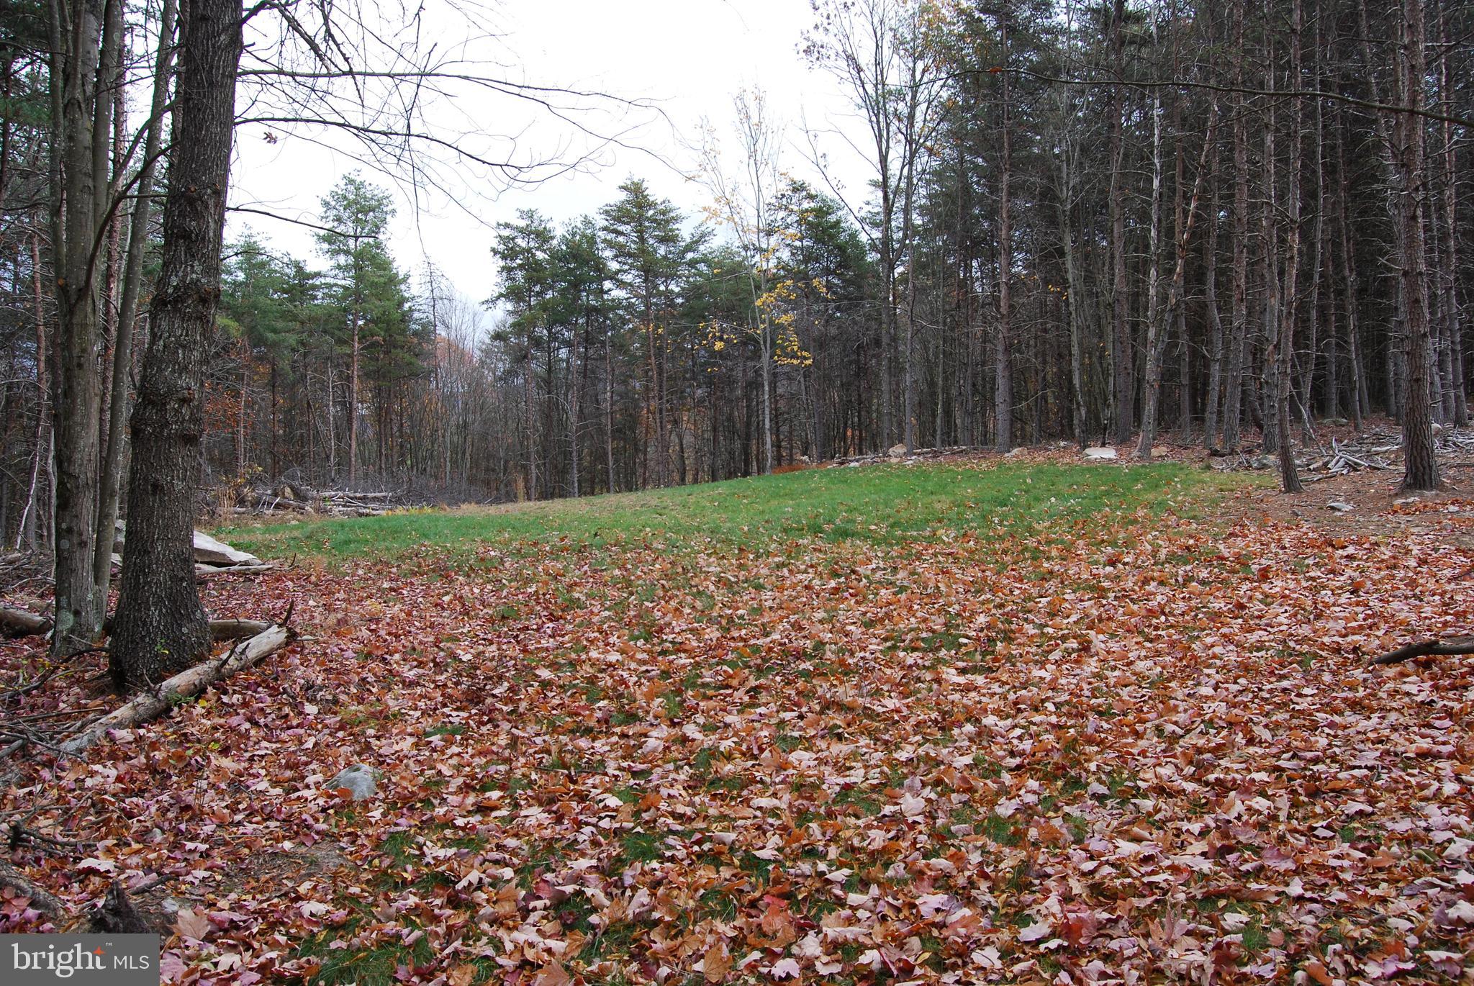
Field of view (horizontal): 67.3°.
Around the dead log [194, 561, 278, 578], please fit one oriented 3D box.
[{"bbox_3d":[-7.437,1.120,16.300,1.450,0.140,0.180,1,-2,-18],"label":"dead log"}]

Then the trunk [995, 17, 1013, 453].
[{"bbox_3d":[6.397,-6.181,26.500,0.400,10.500,0.400,0,-2,0],"label":"trunk"}]

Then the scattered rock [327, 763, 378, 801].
[{"bbox_3d":[-1.907,1.435,5.480,0.250,0.150,0.200,0,-2,0],"label":"scattered rock"}]

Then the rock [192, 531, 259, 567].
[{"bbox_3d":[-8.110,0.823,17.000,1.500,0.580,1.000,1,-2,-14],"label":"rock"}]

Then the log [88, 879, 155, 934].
[{"bbox_3d":[-2.043,1.405,3.680,0.210,0.200,0.210,1,-2,-17],"label":"log"}]

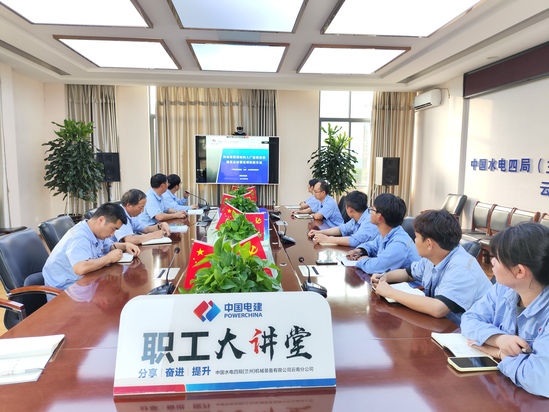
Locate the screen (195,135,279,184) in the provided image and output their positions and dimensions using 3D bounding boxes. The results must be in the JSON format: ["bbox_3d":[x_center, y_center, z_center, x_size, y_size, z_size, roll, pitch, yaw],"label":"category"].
[{"bbox_3d":[-0.705,-0.856,7.064,1.572,0.908,0.080,0,8,-5],"label":"screen"}]

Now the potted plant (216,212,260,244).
[{"bbox_3d":[-0.341,0.185,3.503,0.410,0.254,0.400,0,8,-5],"label":"potted plant"}]

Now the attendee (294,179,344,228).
[{"bbox_3d":[0.533,0.283,4.821,0.730,1.236,0.550,-1,8,-11],"label":"attendee"}]

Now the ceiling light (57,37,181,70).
[{"bbox_3d":[-2.208,-2.271,5.686,1.310,0.075,1.520,0,7,-5],"label":"ceiling light"}]

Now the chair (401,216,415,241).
[{"bbox_3d":[0.960,0.633,3.189,0.660,1.000,0.620,0,7,0],"label":"chair"}]

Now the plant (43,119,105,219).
[{"bbox_3d":[-3.678,-0.501,7.007,1.020,2.175,1.000,0,8,-5],"label":"plant"}]

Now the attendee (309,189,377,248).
[{"bbox_3d":[0.723,0.446,3.854,0.770,1.210,0.580,1,7,7],"label":"attendee"}]

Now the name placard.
[{"bbox_3d":[-0.158,0.454,1.305,0.720,0.287,0.140,0,7,-5],"label":"name placard"}]

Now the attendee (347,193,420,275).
[{"bbox_3d":[0.824,0.525,3.013,0.750,1.255,0.580,2,7,9],"label":"attendee"}]

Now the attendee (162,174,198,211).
[{"bbox_3d":[-1.548,0.167,5.803,0.780,1.270,0.560,-2,7,-23],"label":"attendee"}]

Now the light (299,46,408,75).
[{"bbox_3d":[1.137,-2.283,5.983,1.310,0.075,1.520,0,7,-5],"label":"light"}]

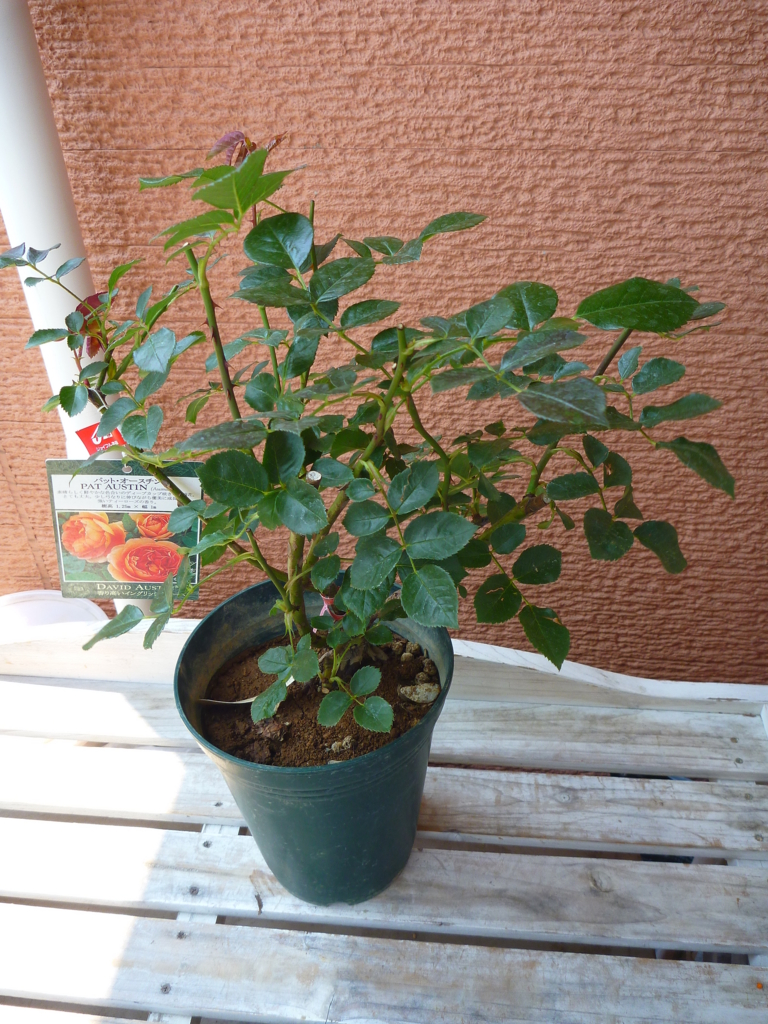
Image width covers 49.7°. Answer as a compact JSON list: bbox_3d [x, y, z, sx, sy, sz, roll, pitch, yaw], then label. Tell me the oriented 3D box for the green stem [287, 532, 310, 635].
[{"bbox_3d":[-0.059,0.051,0.575,0.011,0.090,0.010,-3,34,-1],"label":"green stem"}]

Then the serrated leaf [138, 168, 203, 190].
[{"bbox_3d":[-0.106,-0.165,0.410,0.032,0.009,0.016,-9,35,-7],"label":"serrated leaf"}]

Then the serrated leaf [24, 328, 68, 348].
[{"bbox_3d":[-0.200,-0.103,0.492,0.018,0.006,0.028,31,46,33],"label":"serrated leaf"}]

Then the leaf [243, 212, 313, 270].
[{"bbox_3d":[-0.058,-0.147,0.450,0.039,0.008,0.050,-27,59,-7],"label":"leaf"}]

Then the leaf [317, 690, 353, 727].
[{"bbox_3d":[-0.035,0.138,0.581,0.029,0.006,0.022,-36,63,-21],"label":"leaf"}]

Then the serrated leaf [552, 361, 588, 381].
[{"bbox_3d":[0.105,-0.078,0.462,0.021,0.005,0.013,-20,49,-5],"label":"serrated leaf"}]

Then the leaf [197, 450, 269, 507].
[{"bbox_3d":[-0.088,-0.019,0.479,0.043,0.008,0.031,20,79,-5],"label":"leaf"}]

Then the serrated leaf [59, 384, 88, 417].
[{"bbox_3d":[-0.188,-0.068,0.501,0.015,0.022,0.009,15,-7,-17],"label":"serrated leaf"}]

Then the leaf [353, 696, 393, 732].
[{"bbox_3d":[-0.008,0.136,0.555,0.031,0.006,0.024,39,60,16],"label":"leaf"}]

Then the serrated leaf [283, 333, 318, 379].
[{"bbox_3d":[-0.047,-0.088,0.469,0.032,0.017,0.010,-54,20,-8],"label":"serrated leaf"}]

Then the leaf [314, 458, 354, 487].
[{"bbox_3d":[-0.033,-0.024,0.519,0.028,0.005,0.021,14,55,13],"label":"leaf"}]

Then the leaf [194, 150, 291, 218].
[{"bbox_3d":[-0.065,-0.147,0.375,0.044,0.011,0.030,-5,74,6],"label":"leaf"}]

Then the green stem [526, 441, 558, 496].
[{"bbox_3d":[0.102,-0.028,0.532,0.009,0.044,0.008,9,35,-9],"label":"green stem"}]

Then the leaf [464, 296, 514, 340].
[{"bbox_3d":[0.056,-0.106,0.448,0.020,0.006,0.038,28,62,20],"label":"leaf"}]

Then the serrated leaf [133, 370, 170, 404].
[{"bbox_3d":[-0.132,-0.074,0.474,0.018,0.005,0.032,9,57,29],"label":"serrated leaf"}]

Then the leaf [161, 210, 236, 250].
[{"bbox_3d":[-0.093,-0.141,0.415,0.038,0.010,0.021,-24,47,0],"label":"leaf"}]

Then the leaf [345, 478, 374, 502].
[{"bbox_3d":[-0.014,-0.013,0.485,0.017,0.014,0.006,-2,-9,-1],"label":"leaf"}]

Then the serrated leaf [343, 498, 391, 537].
[{"bbox_3d":[-0.010,0.003,0.471,0.027,0.006,0.022,-5,76,-1],"label":"serrated leaf"}]

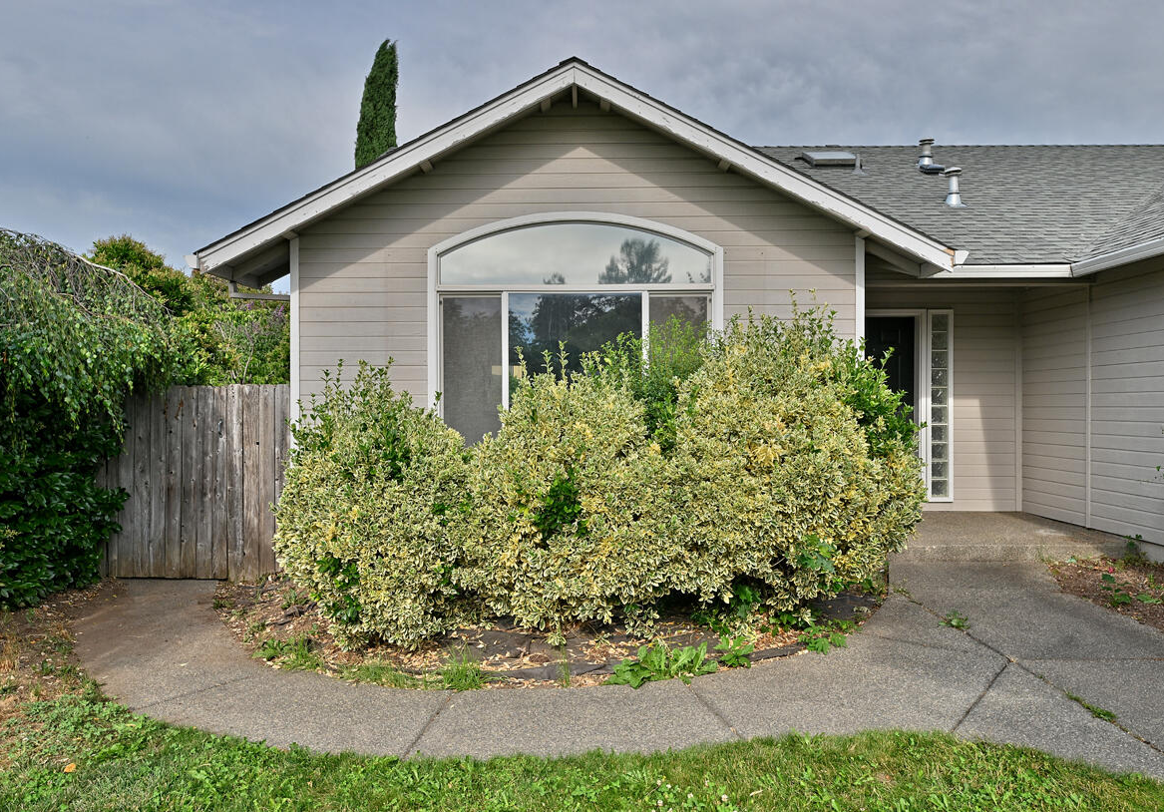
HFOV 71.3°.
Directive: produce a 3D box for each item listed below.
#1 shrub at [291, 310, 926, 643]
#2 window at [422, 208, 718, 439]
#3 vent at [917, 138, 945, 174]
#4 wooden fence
[{"bbox_3d":[0.130,0.370,5.800,4.500,2.150,1.800,0,0,0],"label":"shrub"},{"bbox_3d":[-0.061,-0.580,7.100,2.560,2.230,0.120,0,0,0],"label":"window"},{"bbox_3d":[4.803,-3.447,11.200,0.350,0.480,0.330,0,0,0],"label":"vent"},{"bbox_3d":[-3.510,0.686,7.250,1.780,1.740,0.080,0,0,0],"label":"wooden fence"}]

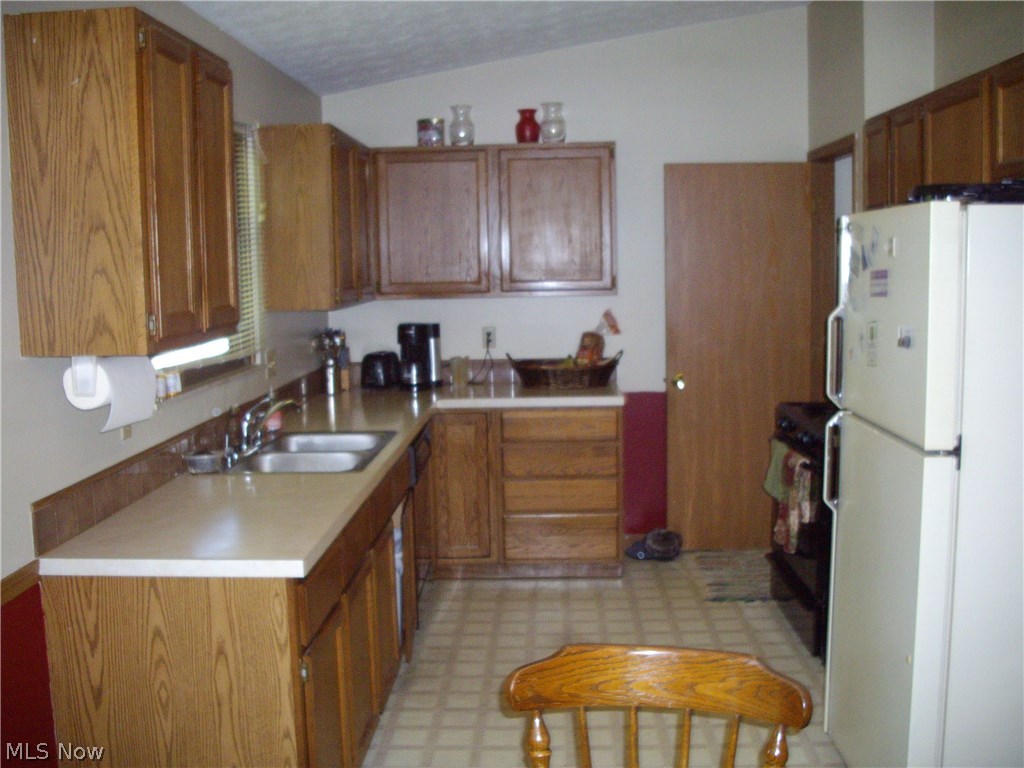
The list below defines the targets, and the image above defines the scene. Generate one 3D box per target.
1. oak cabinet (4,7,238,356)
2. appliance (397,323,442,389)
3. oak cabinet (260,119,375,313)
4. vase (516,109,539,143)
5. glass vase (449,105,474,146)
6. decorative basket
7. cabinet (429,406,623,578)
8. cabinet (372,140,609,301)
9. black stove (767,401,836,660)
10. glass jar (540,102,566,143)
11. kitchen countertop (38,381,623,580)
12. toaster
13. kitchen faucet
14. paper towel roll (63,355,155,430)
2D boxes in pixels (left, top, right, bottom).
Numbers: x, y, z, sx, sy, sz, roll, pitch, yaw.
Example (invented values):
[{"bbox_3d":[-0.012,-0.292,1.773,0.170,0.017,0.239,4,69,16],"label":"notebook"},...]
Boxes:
[{"bbox_3d":[-0.960,-0.491,2.829,0.319,0.769,0.700,0,7,3],"label":"oak cabinet"},{"bbox_3d":[-0.481,-0.149,5.756,0.190,0.347,0.210,1,7,14],"label":"appliance"},{"bbox_3d":[-0.856,-0.750,5.068,0.309,0.759,1.115,-1,7,2],"label":"oak cabinet"},{"bbox_3d":[0.080,-1.300,5.541,0.124,0.175,0.124,0,7,3],"label":"vase"},{"bbox_3d":[-0.254,-1.312,5.589,0.128,0.220,0.128,-1,7,2],"label":"glass vase"},{"bbox_3d":[0.274,-0.070,5.685,0.598,0.187,0.330,-1,7,2],"label":"decorative basket"},{"bbox_3d":[0.081,0.507,5.664,0.928,0.872,0.610,-1,7,2],"label":"cabinet"},{"bbox_3d":[-0.092,-0.830,5.660,1.240,0.759,0.318,-1,7,2],"label":"cabinet"},{"bbox_3d":[1.491,0.584,4.544,0.648,0.940,0.760,-1,7,2],"label":"black stove"},{"bbox_3d":[0.210,-1.316,5.534,0.127,0.207,0.126,0,7,3],"label":"glass jar"},{"bbox_3d":[-0.281,0.227,4.238,1.544,0.043,3.369,0,7,3],"label":"kitchen countertop"},{"bbox_3d":[-0.690,-0.077,5.784,0.192,0.191,0.225,0,7,3],"label":"toaster"},{"bbox_3d":[-0.892,0.159,3.893,0.220,0.190,0.280,0,7,3],"label":"kitchen faucet"},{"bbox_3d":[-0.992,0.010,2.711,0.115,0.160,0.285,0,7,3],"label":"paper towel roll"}]

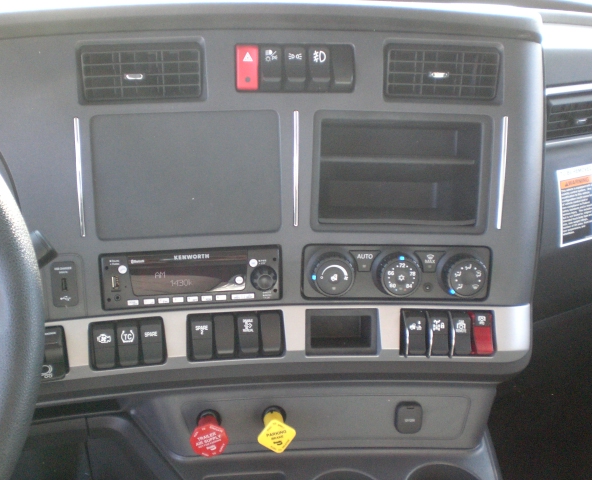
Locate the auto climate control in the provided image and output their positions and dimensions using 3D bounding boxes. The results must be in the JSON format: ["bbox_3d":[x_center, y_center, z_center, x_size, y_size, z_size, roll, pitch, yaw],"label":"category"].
[{"bbox_3d":[0.102,0.034,0.704,0.188,0.057,0.027,1,7,-4],"label":"auto climate control"}]

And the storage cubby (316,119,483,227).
[{"bbox_3d":[0.100,-0.072,0.744,0.165,0.107,0.095,2,6,-4],"label":"storage cubby"}]

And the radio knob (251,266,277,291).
[{"bbox_3d":[-0.032,0.039,0.692,0.025,0.025,0.016,-2,8,-5],"label":"radio knob"}]

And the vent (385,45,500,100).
[{"bbox_3d":[0.143,-0.165,0.698,0.113,0.056,0.030,2,7,-3],"label":"vent"}]

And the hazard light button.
[{"bbox_3d":[-0.046,-0.165,0.673,0.021,0.044,0.015,0,7,-5],"label":"hazard light button"}]

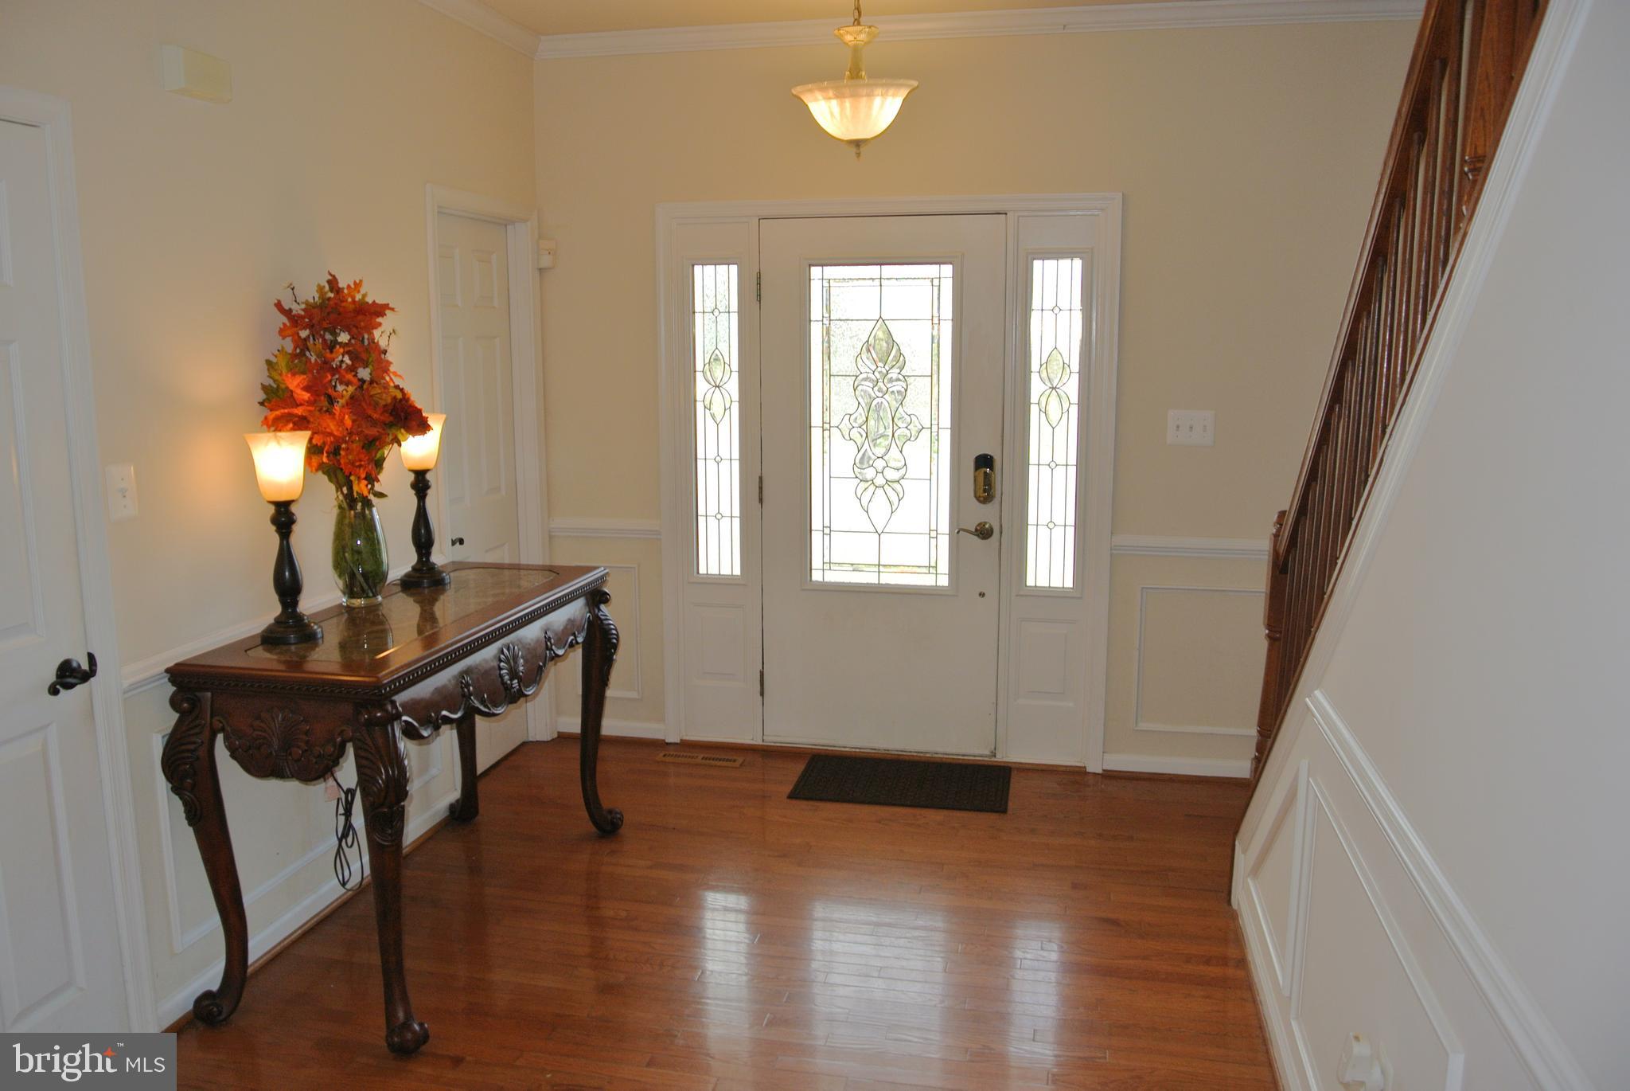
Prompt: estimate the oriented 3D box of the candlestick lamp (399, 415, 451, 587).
[{"bbox_3d":[-1.165,-0.131,3.631,0.150,0.505,0.150,2,9,11],"label":"candlestick lamp"}]

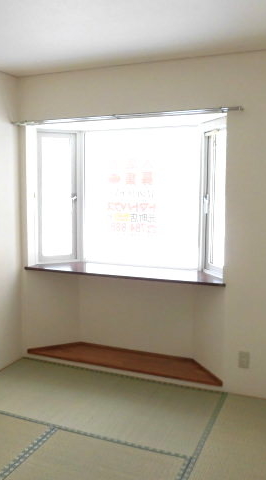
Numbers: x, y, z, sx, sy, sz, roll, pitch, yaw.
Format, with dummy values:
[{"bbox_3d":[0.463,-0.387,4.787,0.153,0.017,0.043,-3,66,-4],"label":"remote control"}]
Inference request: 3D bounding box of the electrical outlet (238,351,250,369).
[{"bbox_3d":[0.804,0.872,3.205,0.077,0.122,0.010,3,8,22],"label":"electrical outlet"}]

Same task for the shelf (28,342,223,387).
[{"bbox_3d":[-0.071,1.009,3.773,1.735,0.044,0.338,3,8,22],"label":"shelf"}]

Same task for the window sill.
[{"bbox_3d":[-0.060,0.265,3.705,1.735,0.029,0.412,3,8,22],"label":"window sill"}]

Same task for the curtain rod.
[{"bbox_3d":[-0.118,-0.914,3.322,1.863,0.033,0.082,3,8,22],"label":"curtain rod"}]

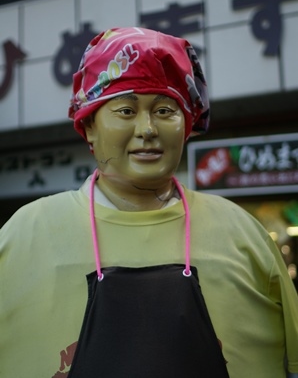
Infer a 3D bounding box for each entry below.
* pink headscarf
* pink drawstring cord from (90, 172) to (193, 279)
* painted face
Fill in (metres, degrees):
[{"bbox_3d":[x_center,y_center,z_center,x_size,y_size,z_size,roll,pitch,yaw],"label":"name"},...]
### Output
[{"bbox_3d":[-0.020,-0.199,1.250,0.250,0.205,0.260,1,-8,-12],"label":"pink headscarf"},{"bbox_3d":[-0.019,0.063,1.180,0.180,0.214,0.180,0,-9,-9],"label":"pink drawstring cord"},{"bbox_3d":[-0.024,-0.084,1.175,0.163,0.168,0.130,1,-8,-13],"label":"painted face"}]

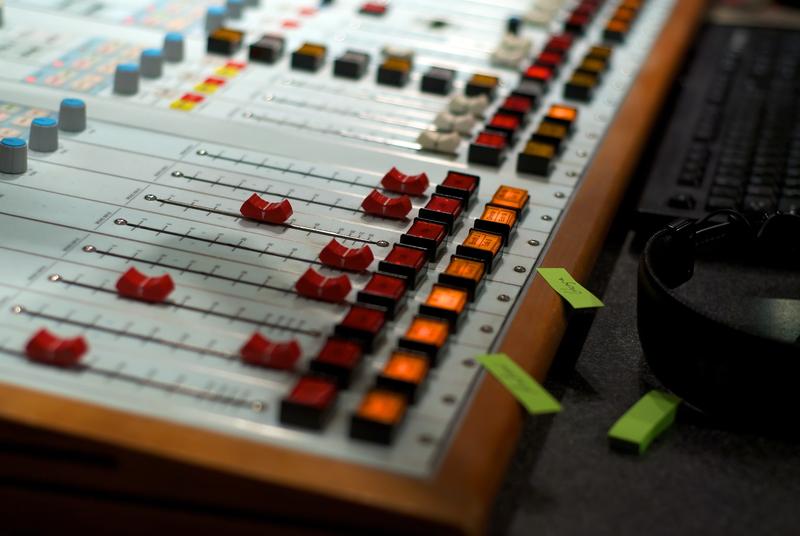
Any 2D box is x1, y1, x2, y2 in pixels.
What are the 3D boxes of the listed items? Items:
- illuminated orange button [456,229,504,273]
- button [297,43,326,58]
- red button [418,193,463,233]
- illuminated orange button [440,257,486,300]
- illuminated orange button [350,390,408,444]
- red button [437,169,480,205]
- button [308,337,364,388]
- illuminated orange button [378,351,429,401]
[{"bbox_3d":[0.038,-0.008,0.794,0.016,0.010,0.023,11,25,12],"label":"illuminated orange button"},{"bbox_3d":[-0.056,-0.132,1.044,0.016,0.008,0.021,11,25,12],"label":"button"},{"bbox_3d":[0.021,-0.026,0.831,0.016,0.010,0.023,11,25,12],"label":"red button"},{"bbox_3d":[0.029,0.005,0.763,0.016,0.010,0.023,11,25,12],"label":"illuminated orange button"},{"bbox_3d":[-0.007,0.057,0.637,0.017,0.009,0.021,11,25,12],"label":"illuminated orange button"},{"bbox_3d":[0.030,-0.040,0.862,0.016,0.010,0.023,11,25,12],"label":"red button"},{"bbox_3d":[-0.026,0.039,0.686,0.018,0.011,0.024,11,25,12],"label":"button"},{"bbox_3d":[0.001,0.044,0.670,0.016,0.010,0.023,11,25,12],"label":"illuminated orange button"}]

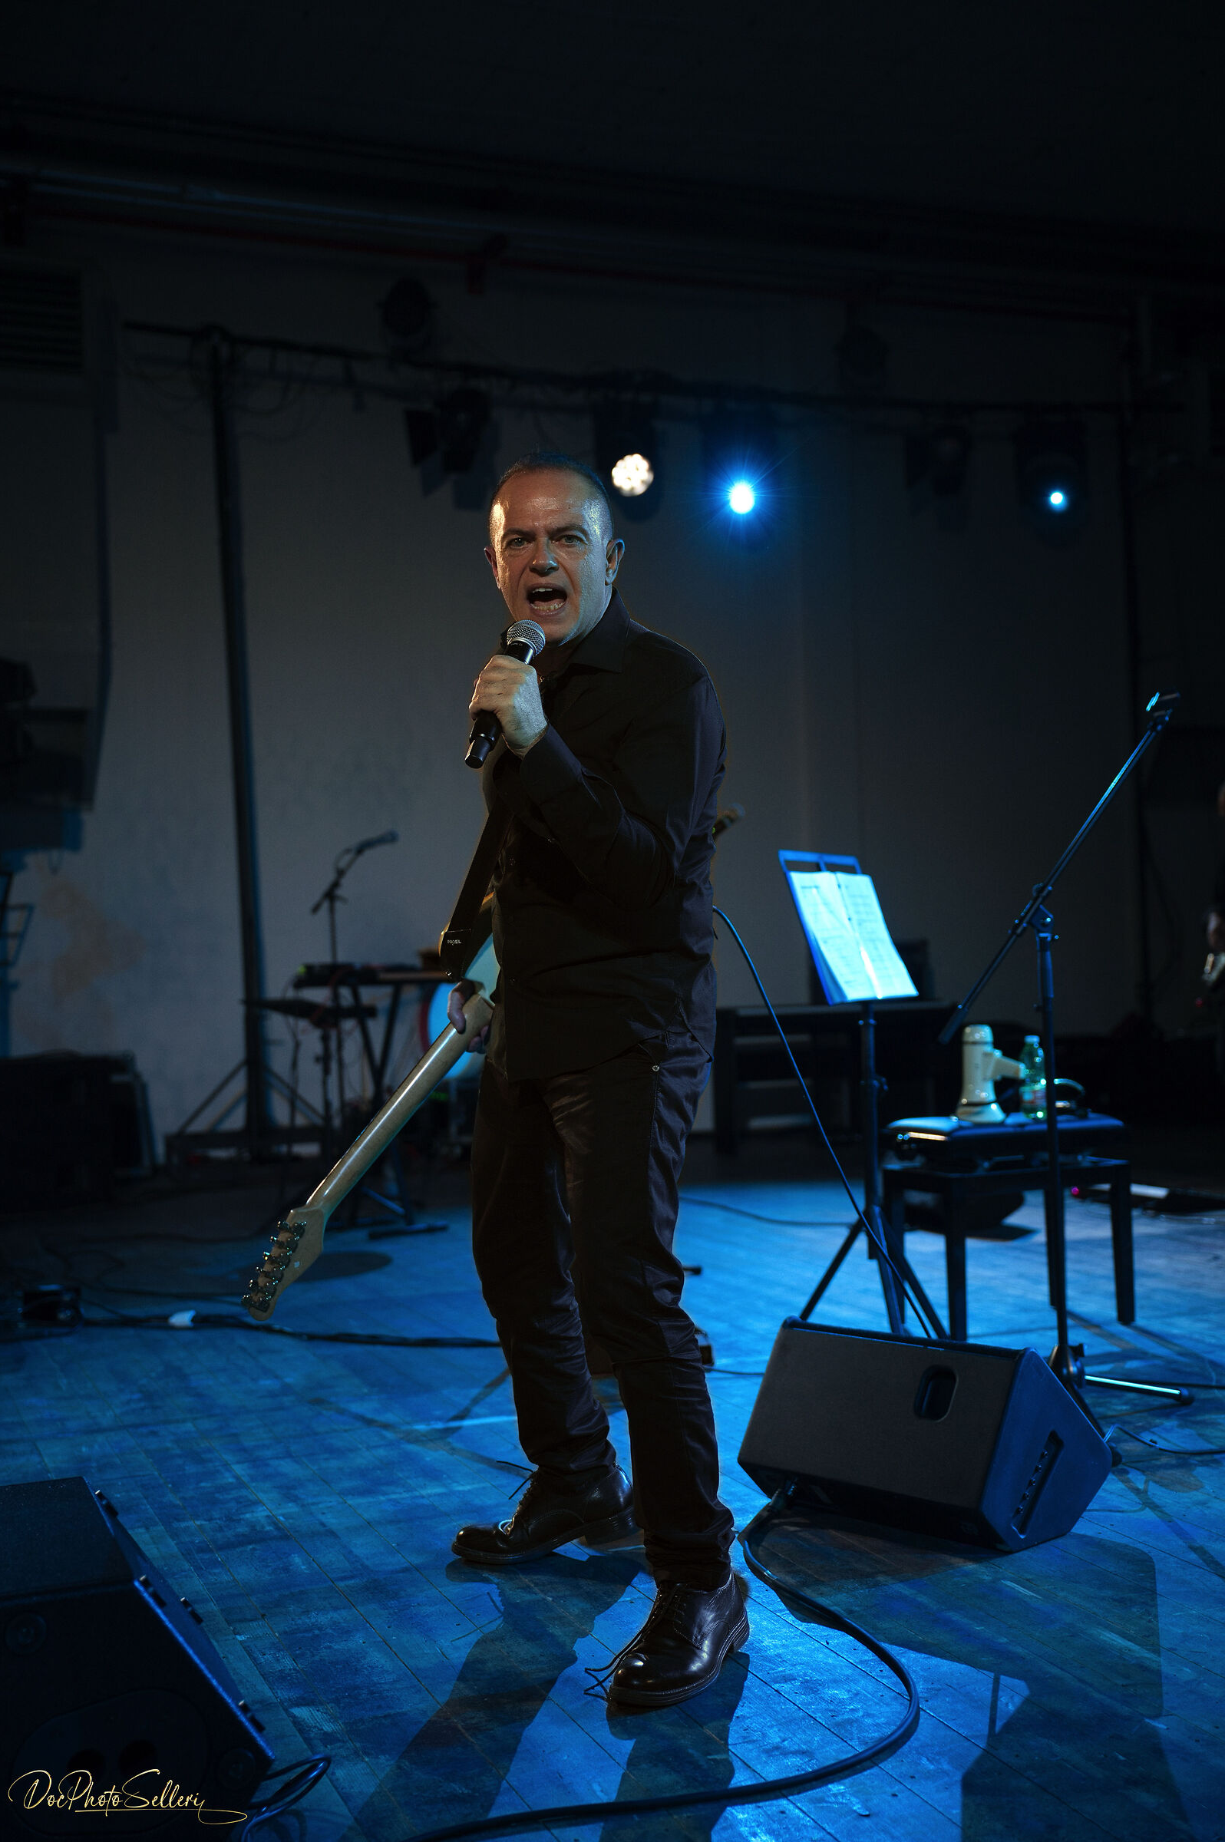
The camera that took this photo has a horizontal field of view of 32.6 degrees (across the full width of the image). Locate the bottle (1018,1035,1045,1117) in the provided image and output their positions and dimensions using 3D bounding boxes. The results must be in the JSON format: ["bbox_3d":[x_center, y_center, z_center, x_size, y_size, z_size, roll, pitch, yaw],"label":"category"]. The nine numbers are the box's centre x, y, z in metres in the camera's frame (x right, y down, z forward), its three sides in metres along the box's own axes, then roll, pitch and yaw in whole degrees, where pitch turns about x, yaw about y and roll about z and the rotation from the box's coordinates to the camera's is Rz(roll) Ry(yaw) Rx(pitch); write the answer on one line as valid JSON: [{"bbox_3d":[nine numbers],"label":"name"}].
[{"bbox_3d":[1.031,0.382,5.166,0.066,0.210,0.066,-2,-1,0],"label":"bottle"}]

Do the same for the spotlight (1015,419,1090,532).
[{"bbox_3d":[2.349,-2.375,11.223,0.380,0.550,0.360,-2,15,-3],"label":"spotlight"}]

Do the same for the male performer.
[{"bbox_3d":[-0.053,0.192,2.968,0.600,1.650,0.600,-3,-1,41],"label":"male performer"}]

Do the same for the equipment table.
[{"bbox_3d":[0.974,0.729,5.163,0.520,0.530,0.340,-2,-1,-22],"label":"equipment table"}]

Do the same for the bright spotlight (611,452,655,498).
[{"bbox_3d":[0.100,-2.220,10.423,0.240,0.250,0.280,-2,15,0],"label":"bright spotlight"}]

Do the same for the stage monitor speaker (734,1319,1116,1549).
[{"bbox_3d":[0.516,0.840,3.534,0.351,0.314,0.519,-2,-1,-43],"label":"stage monitor speaker"}]

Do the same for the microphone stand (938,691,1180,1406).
[{"bbox_3d":[0.876,0.267,4.087,0.560,1.440,0.540,-2,-1,6],"label":"microphone stand"}]

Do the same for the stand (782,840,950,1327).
[{"bbox_3d":[0.547,0.424,4.546,0.430,1.170,0.500,-3,-1,33],"label":"stand"}]

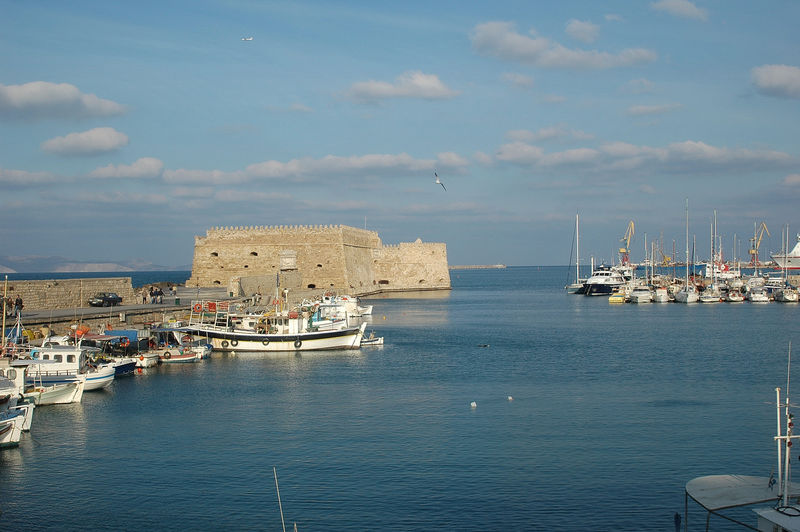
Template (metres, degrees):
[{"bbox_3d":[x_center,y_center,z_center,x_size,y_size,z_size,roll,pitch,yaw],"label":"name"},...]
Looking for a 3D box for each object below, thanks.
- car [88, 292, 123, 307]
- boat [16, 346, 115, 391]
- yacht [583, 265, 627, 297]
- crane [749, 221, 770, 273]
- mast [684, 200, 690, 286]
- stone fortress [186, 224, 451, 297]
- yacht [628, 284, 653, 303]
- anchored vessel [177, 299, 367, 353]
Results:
[{"bbox_3d":[-29.960,3.410,94.998,1.680,1.400,4.200,-1,0,10],"label":"car"},{"bbox_3d":[-19.026,5.662,52.397,6.500,2.450,2.500,-1,0,10],"label":"boat"},{"bbox_3d":[43.044,3.007,199.998,5.000,6.300,18.000,-1,0,28],"label":"yacht"},{"bbox_3d":[358.294,-20.568,930.010,22.000,42.000,11.000,-1,0,21],"label":"crane"},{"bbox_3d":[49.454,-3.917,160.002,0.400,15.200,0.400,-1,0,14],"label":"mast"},{"bbox_3d":[-15.294,-0.896,233.633,56.000,15.700,66.000,-1,0,4],"label":"stone fortress"},{"bbox_3d":[42.191,4.594,162.997,3.600,3.100,10.500,-1,0,15],"label":"yacht"},{"bbox_3d":[-10.331,4.637,76.597,14.600,4.300,4.400,-1,0,2],"label":"anchored vessel"}]

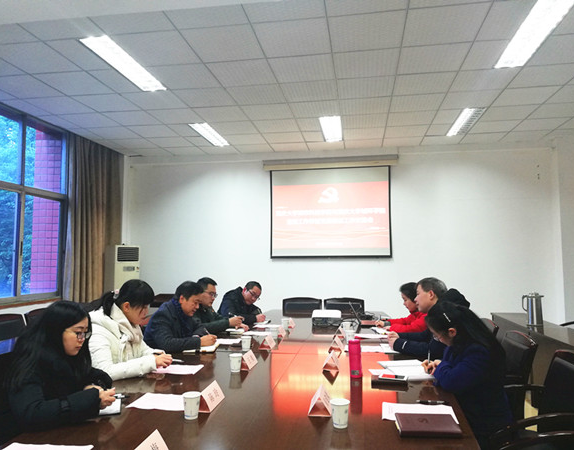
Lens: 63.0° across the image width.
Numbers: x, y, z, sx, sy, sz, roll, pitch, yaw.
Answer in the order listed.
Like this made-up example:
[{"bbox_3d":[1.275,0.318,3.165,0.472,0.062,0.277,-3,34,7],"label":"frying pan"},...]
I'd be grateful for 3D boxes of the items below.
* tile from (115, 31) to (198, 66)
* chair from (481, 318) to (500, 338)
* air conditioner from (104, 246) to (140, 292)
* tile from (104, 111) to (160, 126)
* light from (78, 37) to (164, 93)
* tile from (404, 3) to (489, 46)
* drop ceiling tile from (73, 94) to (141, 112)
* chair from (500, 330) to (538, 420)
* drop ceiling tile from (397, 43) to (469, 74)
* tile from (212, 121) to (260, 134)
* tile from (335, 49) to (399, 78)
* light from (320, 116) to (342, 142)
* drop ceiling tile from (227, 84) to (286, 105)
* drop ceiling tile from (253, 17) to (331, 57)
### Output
[{"bbox_3d":[-1.100,-1.520,4.043,0.600,0.020,0.600,-1,-4,9],"label":"tile"},{"bbox_3d":[1.363,1.179,3.830,0.600,0.910,0.550,-1,-4,9],"label":"chair"},{"bbox_3d":[-2.794,1.181,7.859,0.340,1.680,0.500,-4,-6,40],"label":"air conditioner"},{"bbox_3d":[-2.001,-1.373,6.085,0.600,0.020,0.600,-1,-5,9],"label":"tile"},{"bbox_3d":[-1.487,-1.512,4.416,0.300,0.080,1.200,-1,-4,9],"label":"light"},{"bbox_3d":[1.249,-1.591,3.751,0.600,0.020,0.600,-1,-5,9],"label":"tile"},{"bbox_3d":[-2.093,-1.427,5.478,0.600,0.020,0.600,-1,-4,9],"label":"drop ceiling tile"},{"bbox_3d":[1.036,1.117,2.654,0.600,0.970,0.560,-1,-4,9],"label":"chair"},{"bbox_3d":[1.328,-1.534,4.312,0.600,0.020,0.600,-1,-4,9],"label":"drop ceiling tile"},{"bbox_3d":[-0.709,-1.337,6.448,0.600,0.020,0.600,-1,-4,9],"label":"tile"},{"bbox_3d":[0.752,-1.532,4.444,0.600,0.020,0.600,-1,-5,9],"label":"tile"},{"bbox_3d":[0.644,-1.371,6.613,0.300,0.080,1.200,-1,-5,9],"label":"light"},{"bbox_3d":[-0.339,-1.471,5.261,0.600,0.020,0.612,-1,-4,9],"label":"drop ceiling tile"},{"bbox_3d":[0.058,-1.569,3.939,0.600,0.020,0.612,-1,-4,9],"label":"drop ceiling tile"}]

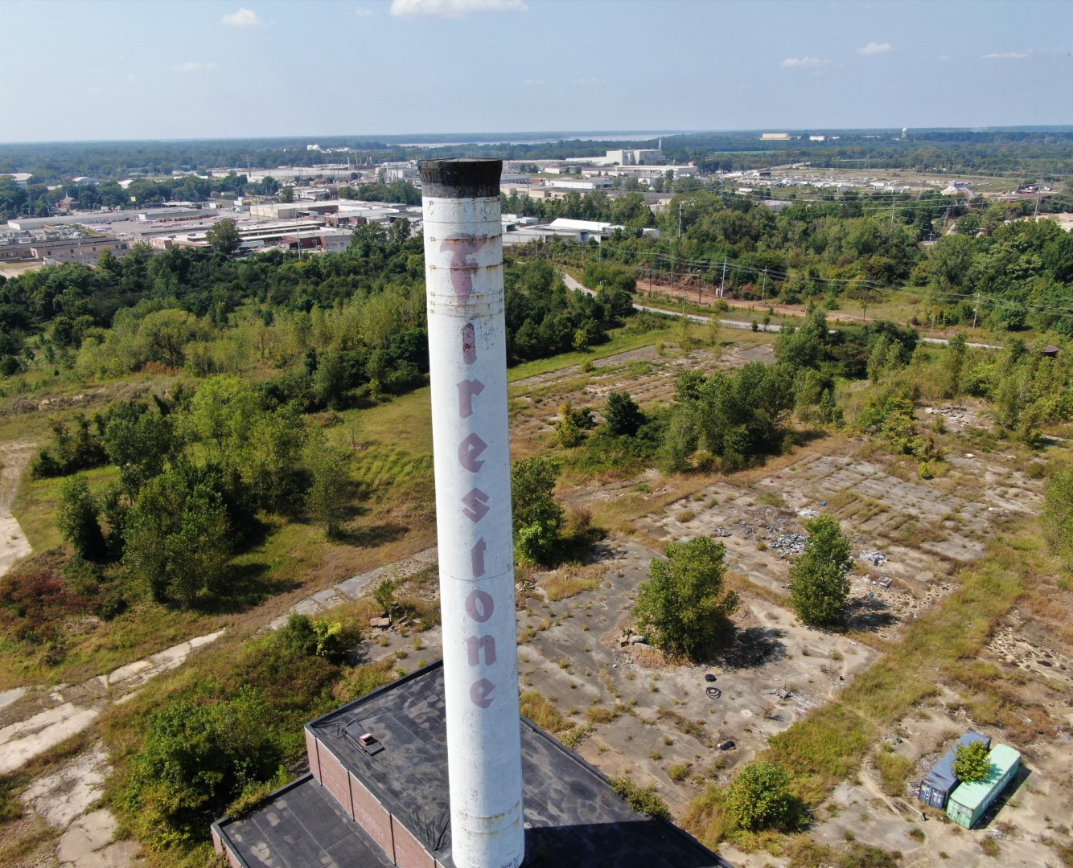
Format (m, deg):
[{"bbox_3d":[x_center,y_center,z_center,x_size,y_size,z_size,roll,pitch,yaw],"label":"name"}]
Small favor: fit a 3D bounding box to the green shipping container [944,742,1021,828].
[{"bbox_3d":[49.345,38.611,92.043,12.190,2.590,2.440,-17,26,-38],"label":"green shipping container"}]

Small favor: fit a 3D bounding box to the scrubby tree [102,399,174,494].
[{"bbox_3d":[-79.640,3.520,167.650,13.080,20.490,12.430,-11,22,-25],"label":"scrubby tree"}]

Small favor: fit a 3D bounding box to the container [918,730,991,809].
[{"bbox_3d":[47.150,37.550,93.900,12.190,2.590,2.440,-18,26,-39],"label":"container"}]

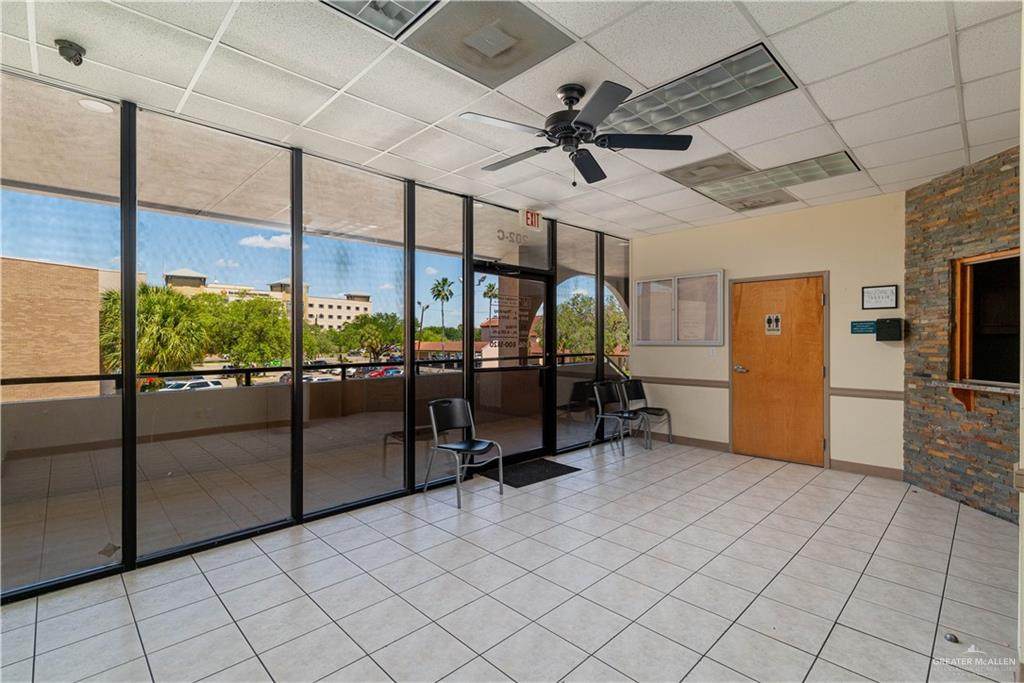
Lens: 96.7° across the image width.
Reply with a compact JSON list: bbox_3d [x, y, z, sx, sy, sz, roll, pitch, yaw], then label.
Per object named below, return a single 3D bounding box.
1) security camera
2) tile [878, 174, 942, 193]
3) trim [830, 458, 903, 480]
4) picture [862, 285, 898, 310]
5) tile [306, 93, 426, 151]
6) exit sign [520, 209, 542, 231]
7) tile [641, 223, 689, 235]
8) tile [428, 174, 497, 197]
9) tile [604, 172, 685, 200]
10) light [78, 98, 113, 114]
[{"bbox_3d":[-2.120,-1.369,2.184,0.107,0.085,0.107,0,0,22],"label":"security camera"},{"bbox_3d":[3.677,-1.458,4.212,0.302,0.025,0.439,-1,1,-44],"label":"tile"},{"bbox_3d":[3.517,1.276,4.525,0.015,0.101,0.573,0,0,-44],"label":"trim"},{"bbox_3d":[3.563,-0.425,4.417,0.020,0.225,0.275,0,1,-44],"label":"picture"},{"bbox_3d":[-0.960,-1.429,3.008,0.605,0.020,0.605,0,0,-44],"label":"tile"},{"bbox_3d":[0.220,-1.350,5.066,0.310,0.195,0.055,-1,1,-44],"label":"exit sign"},{"bbox_3d":[1.977,-1.452,5.875,0.338,0.020,0.606,0,0,-44],"label":"tile"},{"bbox_3d":[-0.411,-1.447,4.230,0.606,0.020,0.329,0,0,-44],"label":"tile"},{"bbox_3d":[1.224,-1.435,4.249,0.600,0.020,0.600,0,1,-44],"label":"tile"},{"bbox_3d":[-2.736,-1.554,2.994,0.170,0.030,0.170,0,1,-44],"label":"light"}]

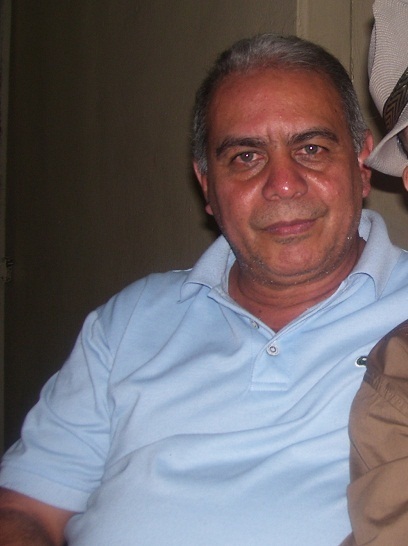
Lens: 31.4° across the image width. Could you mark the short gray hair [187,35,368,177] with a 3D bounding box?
[{"bbox_3d":[0.080,-0.174,0.785,0.178,0.172,0.190,-6,7,7],"label":"short gray hair"}]

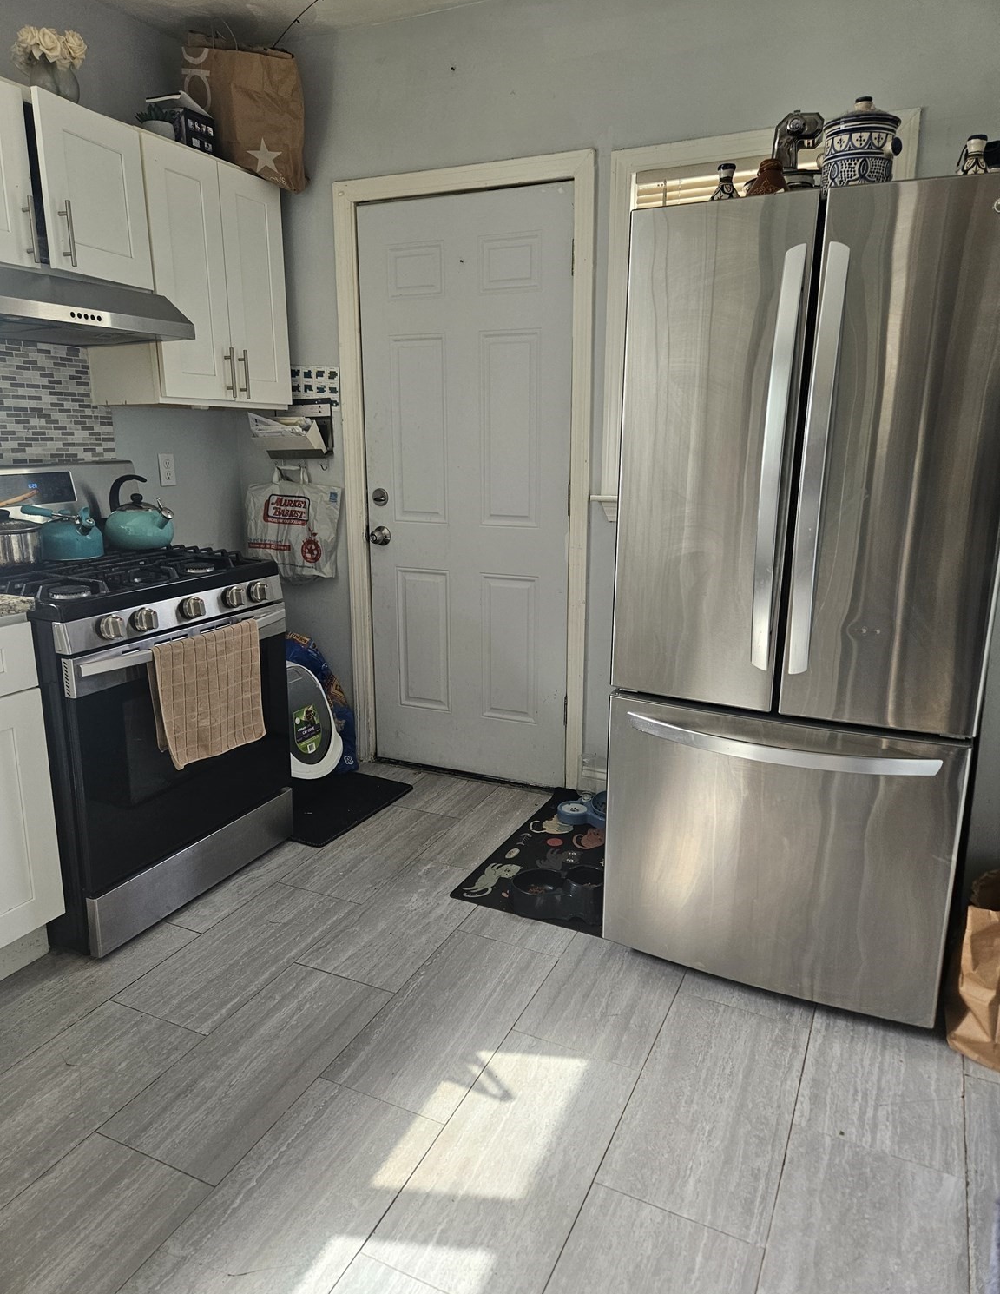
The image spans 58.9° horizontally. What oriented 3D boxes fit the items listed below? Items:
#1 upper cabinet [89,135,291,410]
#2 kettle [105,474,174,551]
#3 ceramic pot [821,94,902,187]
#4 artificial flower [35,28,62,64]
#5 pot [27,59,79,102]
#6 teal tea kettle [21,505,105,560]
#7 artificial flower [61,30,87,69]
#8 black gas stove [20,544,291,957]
[{"bbox_3d":[-1.052,-1.198,2.973,0.325,0.755,0.620,6,15,24],"label":"upper cabinet"},{"bbox_3d":[-1.128,-0.415,2.750,0.215,0.220,0.200,6,15,21],"label":"kettle"},{"bbox_3d":[0.731,-1.002,1.798,0.180,0.210,0.160,11,18,38],"label":"ceramic pot"},{"bbox_3d":[-1.211,-1.613,2.378,0.077,0.090,0.075,-7,16,-27],"label":"artificial flower"},{"bbox_3d":[-1.230,-1.536,2.452,0.140,0.165,0.140,0,14,0],"label":"pot"},{"bbox_3d":[-1.235,-0.325,2.537,0.225,0.150,0.205,10,17,36],"label":"teal tea kettle"},{"bbox_3d":[-1.187,-1.664,2.468,0.075,0.095,0.075,-11,18,-37],"label":"artificial flower"},{"bbox_3d":[-1.142,0.207,2.612,0.695,0.950,0.765,6,15,24],"label":"black gas stove"}]

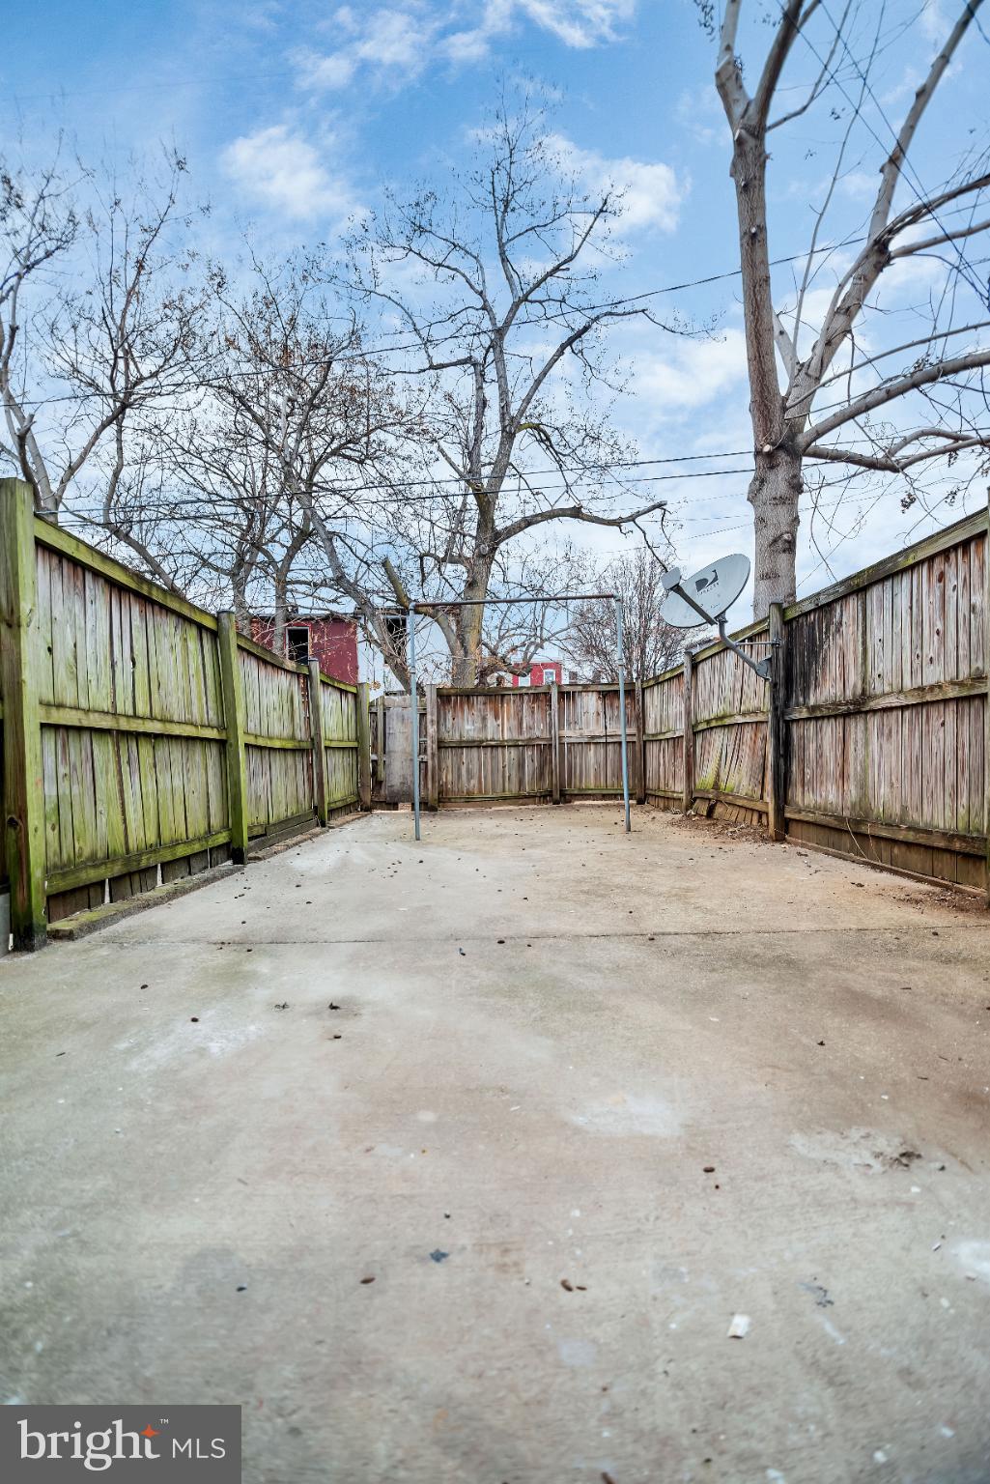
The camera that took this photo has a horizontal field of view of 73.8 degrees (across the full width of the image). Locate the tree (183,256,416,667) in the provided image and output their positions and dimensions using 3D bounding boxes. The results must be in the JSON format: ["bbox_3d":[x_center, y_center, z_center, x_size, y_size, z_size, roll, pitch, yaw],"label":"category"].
[{"bbox_3d":[-4.900,-5.700,16.800,6.000,13.700,6.000,-1,0,-1],"label":"tree"}]

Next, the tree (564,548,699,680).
[{"bbox_3d":[5.600,-3.400,27.000,5.400,9.200,5.200,-1,0,-1],"label":"tree"}]

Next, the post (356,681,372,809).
[{"bbox_3d":[-1.970,0.050,9.900,0.140,1.910,0.140,-1,0,-1],"label":"post"}]

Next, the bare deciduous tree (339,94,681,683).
[{"bbox_3d":[0.390,-7.700,16.800,8.700,17.600,8.000,-1,0,-1],"label":"bare deciduous tree"}]

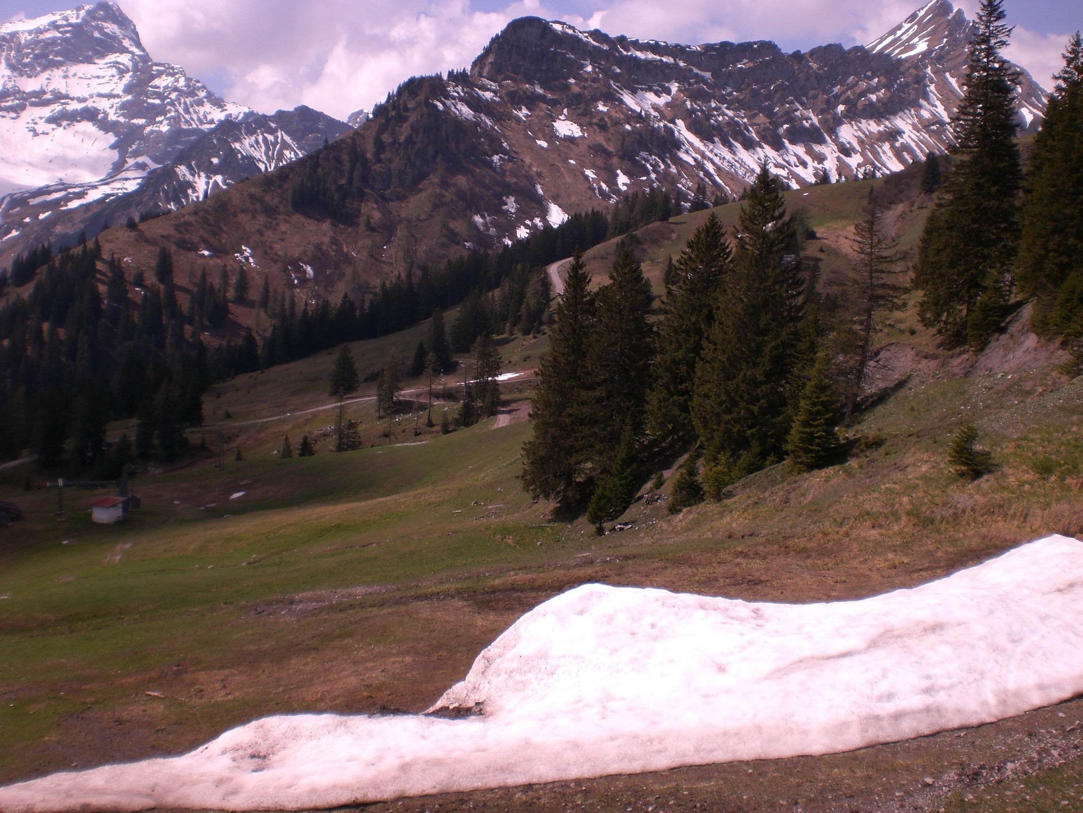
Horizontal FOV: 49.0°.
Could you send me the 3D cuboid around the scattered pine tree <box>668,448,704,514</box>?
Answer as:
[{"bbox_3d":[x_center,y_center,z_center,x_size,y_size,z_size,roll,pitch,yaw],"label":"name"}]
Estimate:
[{"bbox_3d":[6.431,3.338,53.000,1.593,2.913,1.545,2,4,0],"label":"scattered pine tree"}]

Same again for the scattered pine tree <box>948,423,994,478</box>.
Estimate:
[{"bbox_3d":[13.323,1.368,36.887,1.420,1.730,1.390,0,8,0],"label":"scattered pine tree"}]

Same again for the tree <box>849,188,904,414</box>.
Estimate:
[{"bbox_3d":[18.629,-5.787,66.185,2.970,12.490,2.910,0,8,0],"label":"tree"}]

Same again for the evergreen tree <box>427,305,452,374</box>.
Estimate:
[{"bbox_3d":[-21.687,-14.246,255.000,5.227,14.014,5.070,2,4,0],"label":"evergreen tree"}]

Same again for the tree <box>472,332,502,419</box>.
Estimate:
[{"bbox_3d":[-8.951,-4.996,195.000,4.796,14.426,4.652,2,4,0],"label":"tree"}]

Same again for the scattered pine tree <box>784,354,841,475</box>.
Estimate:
[{"bbox_3d":[13.083,0.325,57.000,2.648,5.743,2.569,2,4,0],"label":"scattered pine tree"}]

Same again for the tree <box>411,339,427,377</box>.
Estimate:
[{"bbox_3d":[-26.224,-10.344,255.000,3.484,8.085,3.380,2,4,0],"label":"tree"}]

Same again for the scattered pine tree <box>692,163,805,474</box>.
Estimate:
[{"bbox_3d":[11.485,-4.885,66.000,6.133,17.066,5.949,2,4,0],"label":"scattered pine tree"}]

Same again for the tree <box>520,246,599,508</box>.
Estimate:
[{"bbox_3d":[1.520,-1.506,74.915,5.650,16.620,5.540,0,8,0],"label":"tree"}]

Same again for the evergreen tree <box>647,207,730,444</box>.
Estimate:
[{"bbox_3d":[10.518,-5.232,80.977,6.690,15.670,6.550,0,8,0],"label":"evergreen tree"}]

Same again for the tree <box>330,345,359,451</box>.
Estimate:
[{"bbox_3d":[-27.376,-1.182,164.033,4.200,14.820,4.120,0,8,0],"label":"tree"}]

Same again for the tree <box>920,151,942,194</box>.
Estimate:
[{"bbox_3d":[62.057,-37.226,189.559,3.640,6.760,3.570,0,8,0],"label":"tree"}]

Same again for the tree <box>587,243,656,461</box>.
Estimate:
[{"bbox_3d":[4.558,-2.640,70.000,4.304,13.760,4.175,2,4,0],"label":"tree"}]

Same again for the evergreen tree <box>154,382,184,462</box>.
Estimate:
[{"bbox_3d":[-54.552,2.135,174.207,4.460,12.150,4.370,0,8,0],"label":"evergreen tree"}]

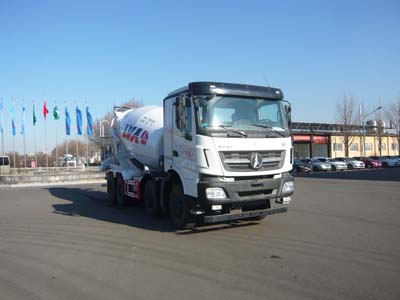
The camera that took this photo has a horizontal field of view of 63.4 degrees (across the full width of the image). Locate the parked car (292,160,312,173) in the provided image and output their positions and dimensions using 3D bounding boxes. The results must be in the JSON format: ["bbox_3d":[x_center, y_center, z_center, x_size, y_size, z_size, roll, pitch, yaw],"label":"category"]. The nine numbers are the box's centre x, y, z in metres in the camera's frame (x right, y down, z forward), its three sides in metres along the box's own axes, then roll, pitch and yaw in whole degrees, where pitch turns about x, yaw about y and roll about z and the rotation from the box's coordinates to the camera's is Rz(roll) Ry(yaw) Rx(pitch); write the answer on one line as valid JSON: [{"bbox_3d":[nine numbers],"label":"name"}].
[{"bbox_3d":[10.034,1.732,35.672,1.760,1.470,4.400,-1,-3,-30],"label":"parked car"}]

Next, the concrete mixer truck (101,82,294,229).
[{"bbox_3d":[-1.161,-0.010,11.190,2.550,3.980,9.750,-1,-3,-29],"label":"concrete mixer truck"}]

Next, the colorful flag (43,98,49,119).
[{"bbox_3d":[-19.686,-5.170,41.300,0.750,2.650,0.350,-1,-2,-25],"label":"colorful flag"}]

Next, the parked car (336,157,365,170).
[{"bbox_3d":[16.437,1.483,36.741,1.780,1.460,4.500,-1,-2,-28],"label":"parked car"}]

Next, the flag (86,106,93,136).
[{"bbox_3d":[-16.704,-4.358,49.036,0.850,4.472,0.400,-1,-2,-18],"label":"flag"}]

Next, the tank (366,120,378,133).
[{"bbox_3d":[32.964,-4.446,62.000,1.850,2.300,1.850,-3,-3,28],"label":"tank"}]

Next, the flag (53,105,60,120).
[{"bbox_3d":[-20.724,-5.372,46.719,0.950,2.108,0.450,-1,-2,-18],"label":"flag"}]

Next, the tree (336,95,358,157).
[{"bbox_3d":[19.724,-2.577,43.608,2.800,9.800,2.600,-2,-2,0],"label":"tree"}]

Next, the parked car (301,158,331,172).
[{"bbox_3d":[12.199,1.569,35.412,1.760,1.480,4.400,-1,-2,-28],"label":"parked car"}]

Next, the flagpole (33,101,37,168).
[{"bbox_3d":[-23.300,-1.576,45.523,0.160,10.760,0.160,-1,-2,-27],"label":"flagpole"}]

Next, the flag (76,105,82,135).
[{"bbox_3d":[-17.987,-4.351,48.370,0.850,4.306,0.400,-1,-2,-18],"label":"flag"}]

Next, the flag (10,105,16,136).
[{"bbox_3d":[-23.151,-3.666,40.200,0.800,3.950,0.350,-1,-3,-30],"label":"flag"}]

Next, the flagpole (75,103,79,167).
[{"bbox_3d":[-18.318,-1.653,48.195,0.160,10.760,0.160,-1,-2,-27],"label":"flagpole"}]

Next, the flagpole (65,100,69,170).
[{"bbox_3d":[-17.280,-1.753,42.000,0.140,8.900,0.140,-1,-2,-22],"label":"flagpole"}]

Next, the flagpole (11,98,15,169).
[{"bbox_3d":[-23.176,-2.026,40.200,0.140,8.750,0.140,-2,-2,0],"label":"flagpole"}]

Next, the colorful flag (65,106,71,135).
[{"bbox_3d":[-17.177,-3.700,42.000,0.850,3.900,0.350,-1,-2,-22],"label":"colorful flag"}]

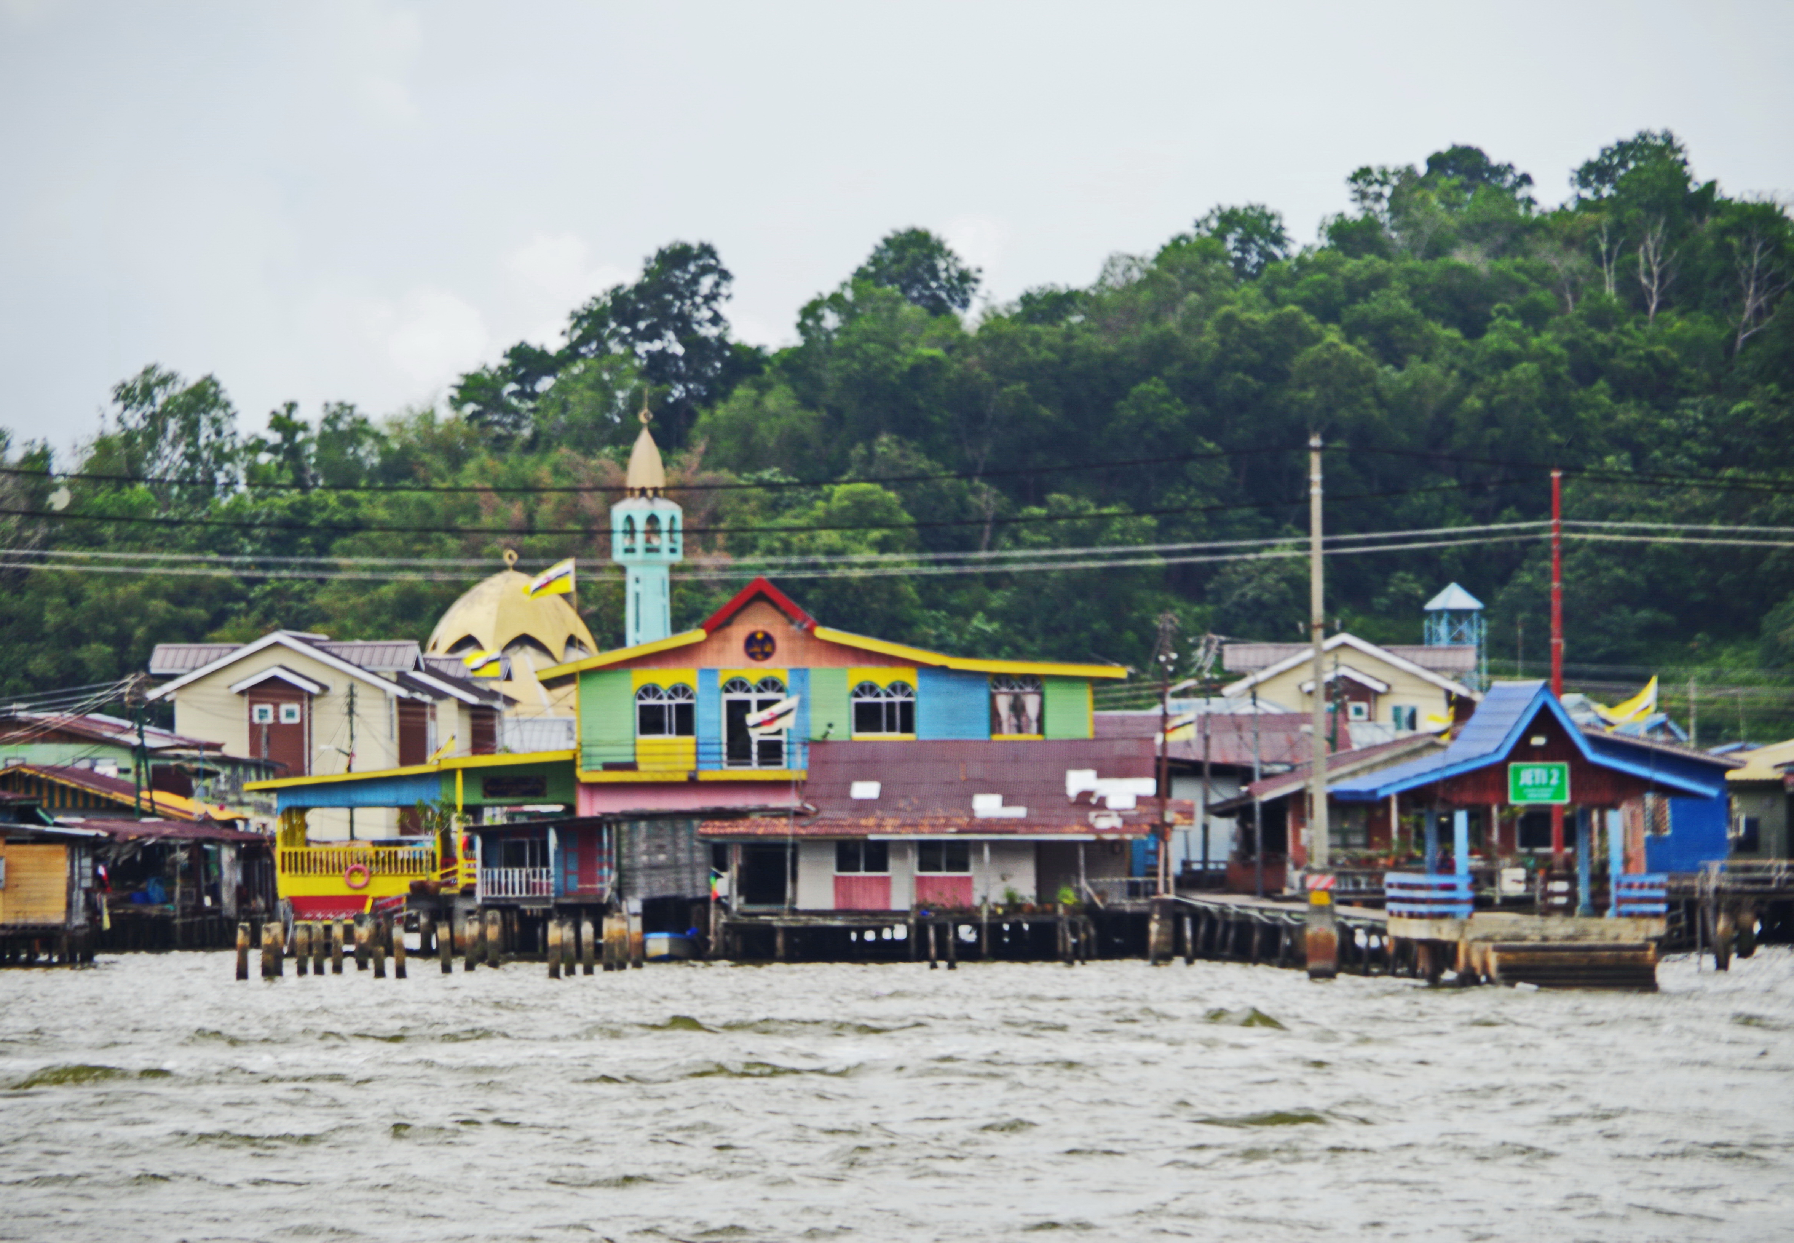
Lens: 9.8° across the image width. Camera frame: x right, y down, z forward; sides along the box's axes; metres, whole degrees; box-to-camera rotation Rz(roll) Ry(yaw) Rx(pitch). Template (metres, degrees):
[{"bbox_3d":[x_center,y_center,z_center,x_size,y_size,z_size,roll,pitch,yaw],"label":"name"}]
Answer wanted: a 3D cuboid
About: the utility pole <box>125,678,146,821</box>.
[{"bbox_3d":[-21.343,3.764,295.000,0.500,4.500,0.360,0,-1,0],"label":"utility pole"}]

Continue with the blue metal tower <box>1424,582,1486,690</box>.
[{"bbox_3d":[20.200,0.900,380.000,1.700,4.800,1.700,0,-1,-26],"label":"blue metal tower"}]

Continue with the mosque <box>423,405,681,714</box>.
[{"bbox_3d":[-15.445,0.688,470.000,12.000,20.712,12.000,0,-1,0],"label":"mosque"}]

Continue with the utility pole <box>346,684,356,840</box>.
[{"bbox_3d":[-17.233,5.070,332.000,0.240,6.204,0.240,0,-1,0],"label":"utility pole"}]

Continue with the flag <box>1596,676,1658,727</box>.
[{"bbox_3d":[17.910,1.961,258.000,1.500,1.200,0.450,0,-1,0],"label":"flag"}]

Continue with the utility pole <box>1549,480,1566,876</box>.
[{"bbox_3d":[19.613,1.392,312.000,0.350,11.878,0.350,0,-1,0],"label":"utility pole"}]

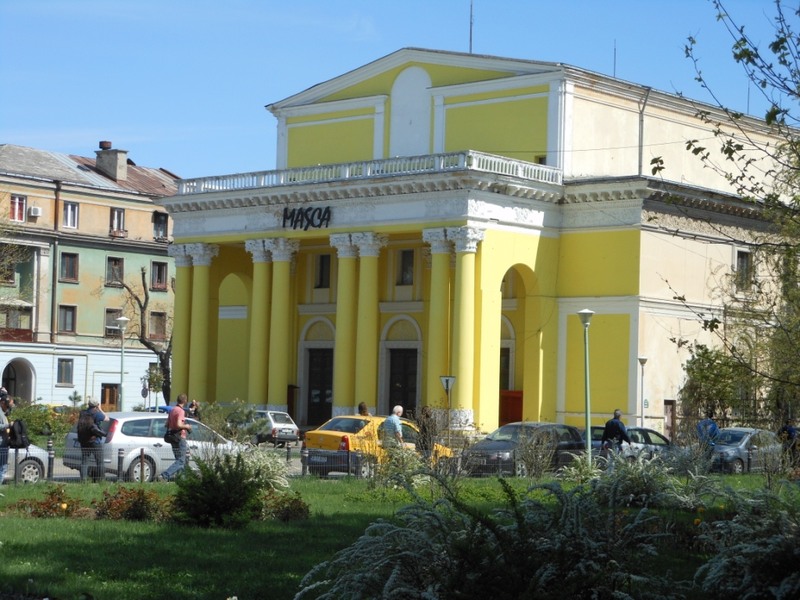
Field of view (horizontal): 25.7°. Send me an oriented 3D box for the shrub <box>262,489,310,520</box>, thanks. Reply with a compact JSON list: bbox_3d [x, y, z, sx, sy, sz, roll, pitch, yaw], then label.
[{"bbox_3d":[-1.623,2.896,25.113,0.660,0.440,0.600,2,-3,0],"label":"shrub"}]

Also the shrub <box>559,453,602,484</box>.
[{"bbox_3d":[4.164,3.865,40.522,0.950,0.720,0.900,2,-3,0],"label":"shrub"}]

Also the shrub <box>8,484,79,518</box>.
[{"bbox_3d":[-4.803,2.710,23.772,0.931,0.396,0.800,2,-4,0],"label":"shrub"}]

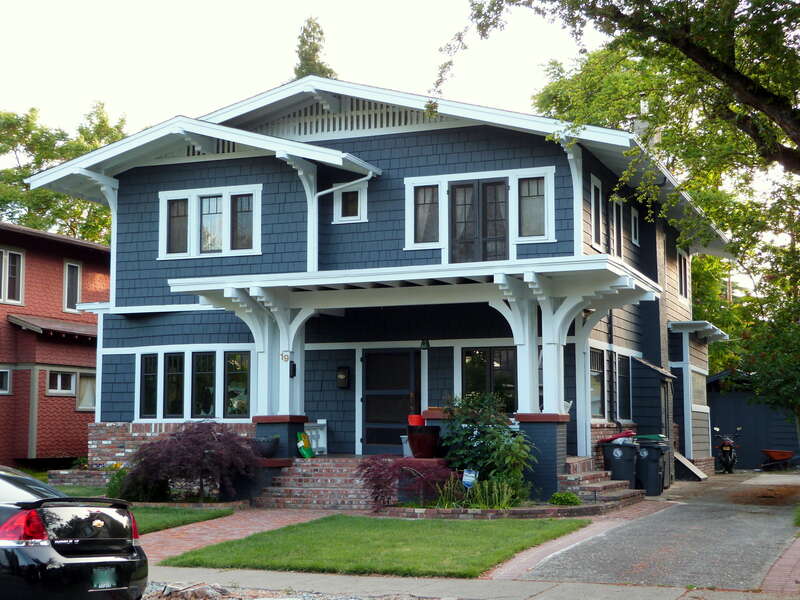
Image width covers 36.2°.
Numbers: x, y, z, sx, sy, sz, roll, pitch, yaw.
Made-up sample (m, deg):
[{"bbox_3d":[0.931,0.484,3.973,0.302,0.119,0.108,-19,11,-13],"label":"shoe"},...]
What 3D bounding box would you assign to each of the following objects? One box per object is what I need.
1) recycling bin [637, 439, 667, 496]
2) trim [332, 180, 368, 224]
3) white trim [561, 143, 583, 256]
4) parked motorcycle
[{"bbox_3d":[4.635,3.044,22.425,0.500,1.040,0.600,-2,-6,21],"label":"recycling bin"},{"bbox_3d":[-0.990,-1.918,24.024,0.740,0.817,0.140,-3,-7,21],"label":"trim"},{"bbox_3d":[3.121,-1.791,21.972,0.170,1.930,0.770,-2,-6,21],"label":"white trim"},{"bbox_3d":[8.712,3.990,32.656,0.800,1.200,2.000,-2,-6,17],"label":"parked motorcycle"}]

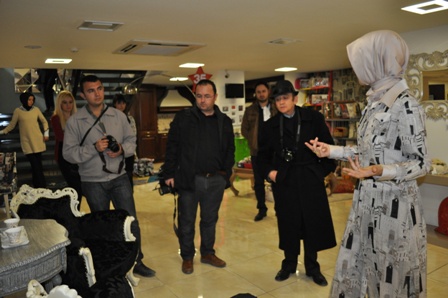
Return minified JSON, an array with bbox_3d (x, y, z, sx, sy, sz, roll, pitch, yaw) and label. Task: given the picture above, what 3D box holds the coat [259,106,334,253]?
[{"bbox_3d":[0.620,0.252,3.192,0.650,1.270,0.410,-1,6,14],"label":"coat"}]

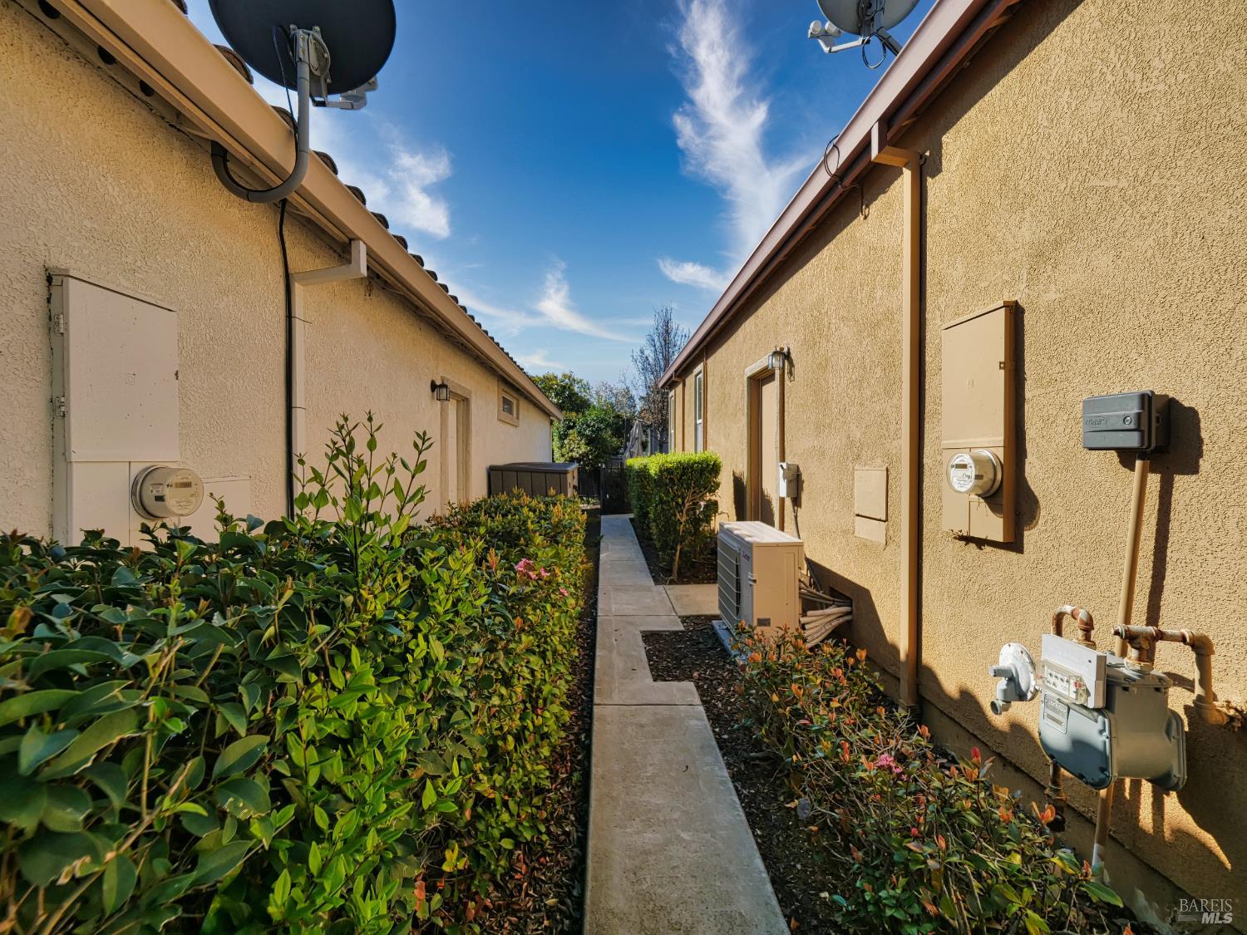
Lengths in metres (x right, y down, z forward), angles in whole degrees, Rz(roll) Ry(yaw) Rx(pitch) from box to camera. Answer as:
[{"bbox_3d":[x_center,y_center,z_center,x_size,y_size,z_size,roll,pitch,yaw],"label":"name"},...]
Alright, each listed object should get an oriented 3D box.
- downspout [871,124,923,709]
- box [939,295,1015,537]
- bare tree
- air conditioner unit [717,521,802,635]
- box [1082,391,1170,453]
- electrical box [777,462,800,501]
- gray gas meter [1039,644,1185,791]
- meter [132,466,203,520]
[{"bbox_3d":[1.400,-0.255,2.597,0.215,3.015,0.072,0,1,-2],"label":"downspout"},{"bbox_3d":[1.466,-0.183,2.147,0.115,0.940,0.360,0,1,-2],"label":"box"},{"bbox_3d":[1.339,-2.331,18.000,2.200,6.840,2.200,0,1,-2],"label":"bare tree"},{"bbox_3d":[1.010,0.894,3.848,0.350,0.790,0.955,0,1,-2],"label":"air conditioner unit"},{"bbox_3d":[1.503,-0.132,1.528,0.085,0.175,0.195,0,1,-2],"label":"box"},{"bbox_3d":[1.397,0.110,4.275,0.100,0.293,0.170,0,1,-2],"label":"electrical box"},{"bbox_3d":[1.356,0.670,1.415,0.225,0.345,0.210,0,1,-2],"label":"gray gas meter"},{"bbox_3d":[-1.548,0.084,1.708,0.135,0.186,0.185,0,1,-2],"label":"meter"}]

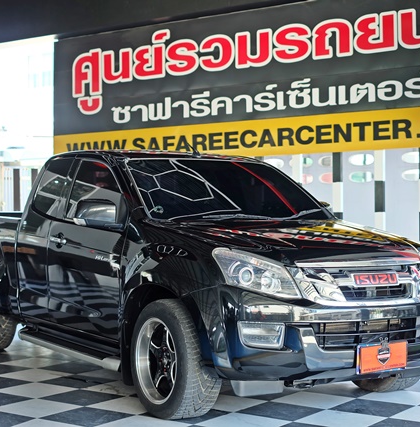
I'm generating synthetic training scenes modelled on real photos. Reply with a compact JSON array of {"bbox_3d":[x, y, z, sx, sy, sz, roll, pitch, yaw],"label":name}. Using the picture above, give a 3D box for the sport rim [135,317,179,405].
[{"bbox_3d":[-0.228,0.840,5.402,0.200,0.490,0.490,0,0,-33],"label":"sport rim"}]

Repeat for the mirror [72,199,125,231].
[{"bbox_3d":[-0.676,0.003,5.760,0.260,0.190,0.220,0,0,-33],"label":"mirror"}]

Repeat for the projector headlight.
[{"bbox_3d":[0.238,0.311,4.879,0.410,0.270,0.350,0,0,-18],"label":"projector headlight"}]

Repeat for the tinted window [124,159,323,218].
[{"bbox_3d":[0.140,-0.173,6.285,1.420,0.700,0.170,0,-44,-33],"label":"tinted window"}]

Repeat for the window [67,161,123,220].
[{"bbox_3d":[-0.752,-0.164,6.284,0.090,0.420,0.840,19,-10,-32],"label":"window"}]

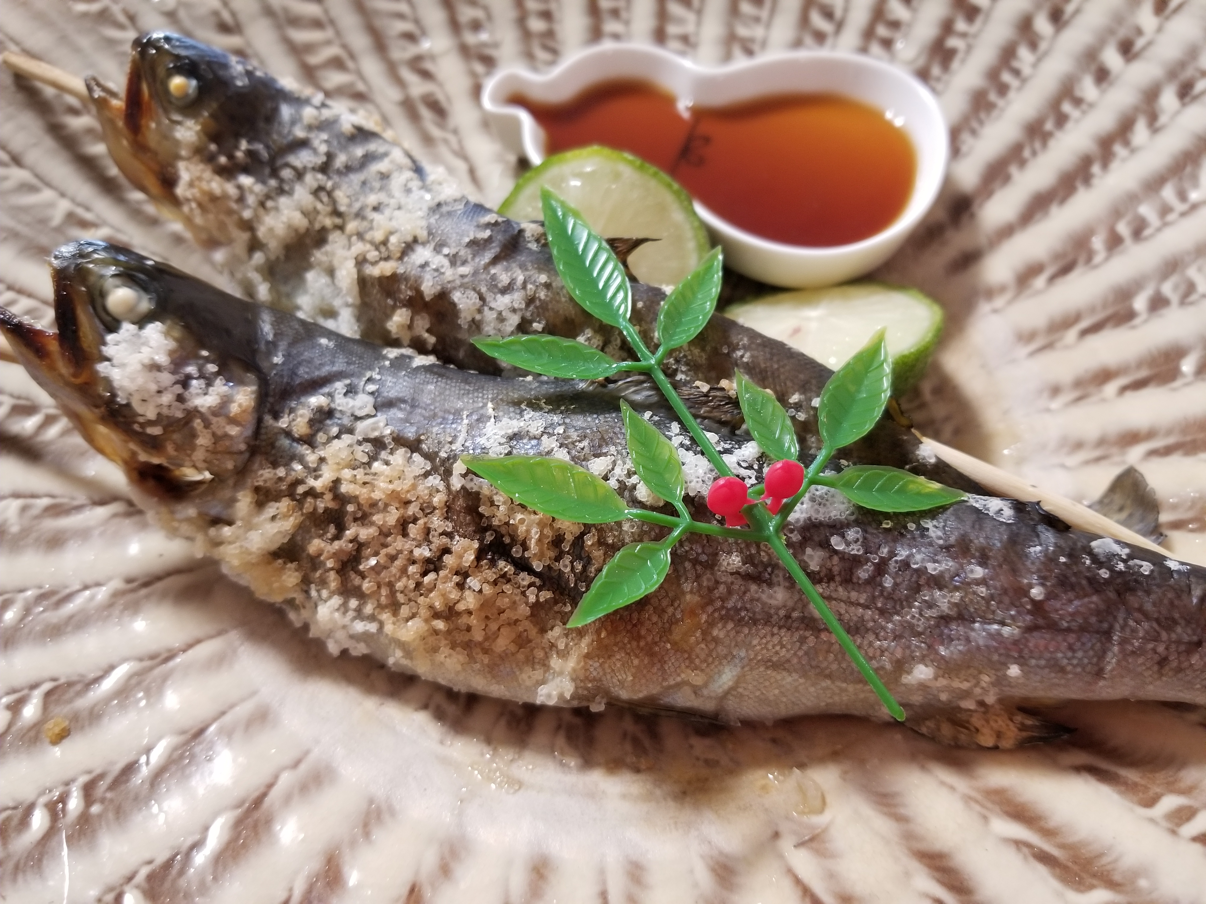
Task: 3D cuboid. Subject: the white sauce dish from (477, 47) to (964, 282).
[{"bbox_3d":[0.024,-0.066,0.218,0.107,0.029,0.069,13,58,12],"label":"white sauce dish"}]

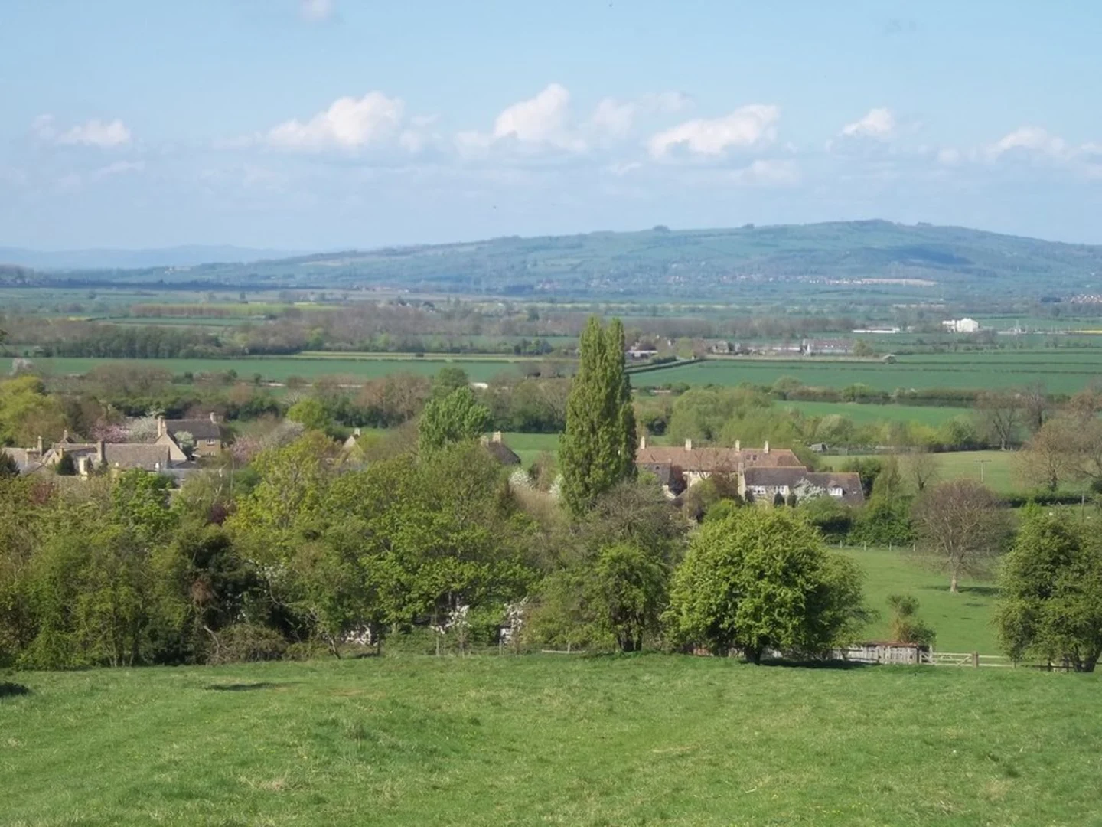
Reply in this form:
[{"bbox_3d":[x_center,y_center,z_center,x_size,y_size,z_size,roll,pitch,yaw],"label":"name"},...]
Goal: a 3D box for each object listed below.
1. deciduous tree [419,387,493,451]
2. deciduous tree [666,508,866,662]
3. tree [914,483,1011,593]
[{"bbox_3d":[-13.780,4.980,405.000,10.360,17.720,9.940,0,3,0],"label":"deciduous tree"},{"bbox_3d":[13.670,10.880,180.000,12.620,9.790,12.110,0,3,0],"label":"deciduous tree"},{"bbox_3d":[37.610,11.300,260.000,8.990,10.350,8.630,0,3,0],"label":"tree"}]

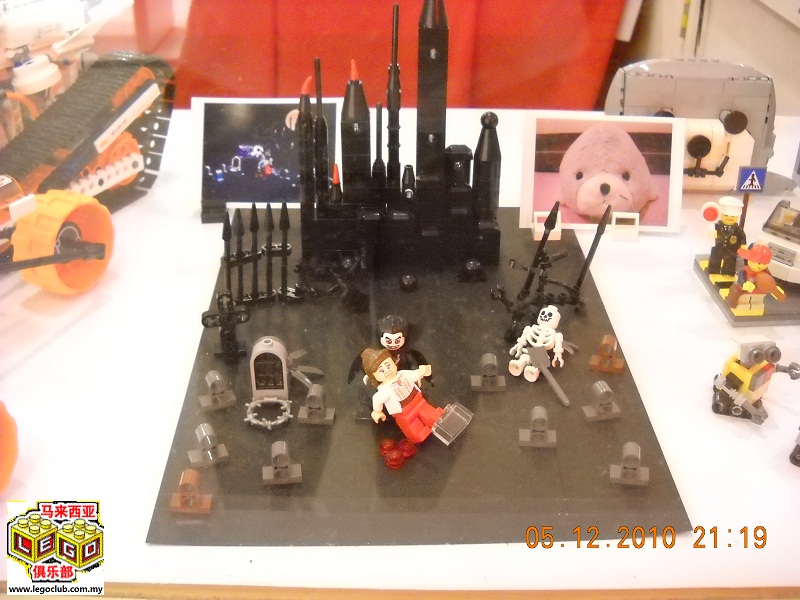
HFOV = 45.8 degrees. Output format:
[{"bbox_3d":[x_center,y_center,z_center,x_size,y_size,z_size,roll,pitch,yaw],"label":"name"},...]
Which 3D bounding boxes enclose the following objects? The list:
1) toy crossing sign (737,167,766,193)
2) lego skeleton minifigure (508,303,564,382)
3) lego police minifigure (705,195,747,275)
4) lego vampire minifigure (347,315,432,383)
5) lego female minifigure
[{"bbox_3d":[0.196,-0.067,0.529,0.016,0.016,0.004,0,31,-2],"label":"toy crossing sign"},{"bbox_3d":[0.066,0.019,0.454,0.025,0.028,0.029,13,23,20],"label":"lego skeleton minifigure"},{"bbox_3d":[0.179,-0.035,0.518,0.023,0.043,0.013,7,31,11],"label":"lego police minifigure"},{"bbox_3d":[-0.003,0.030,0.416,0.034,0.042,0.016,-1,31,-3],"label":"lego vampire minifigure"},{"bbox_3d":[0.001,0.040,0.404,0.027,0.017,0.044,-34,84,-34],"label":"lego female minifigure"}]

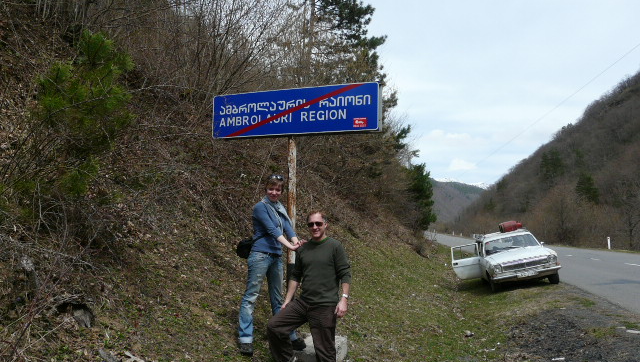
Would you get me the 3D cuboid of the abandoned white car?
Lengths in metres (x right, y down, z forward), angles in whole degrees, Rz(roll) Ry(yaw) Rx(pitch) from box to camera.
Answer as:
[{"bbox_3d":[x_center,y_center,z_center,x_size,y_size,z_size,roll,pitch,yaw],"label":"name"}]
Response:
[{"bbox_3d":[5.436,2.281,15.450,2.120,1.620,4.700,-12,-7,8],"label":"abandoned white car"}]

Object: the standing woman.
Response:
[{"bbox_3d":[-0.464,0.781,4.900,0.560,1.690,0.580,6,-7,-44],"label":"standing woman"}]

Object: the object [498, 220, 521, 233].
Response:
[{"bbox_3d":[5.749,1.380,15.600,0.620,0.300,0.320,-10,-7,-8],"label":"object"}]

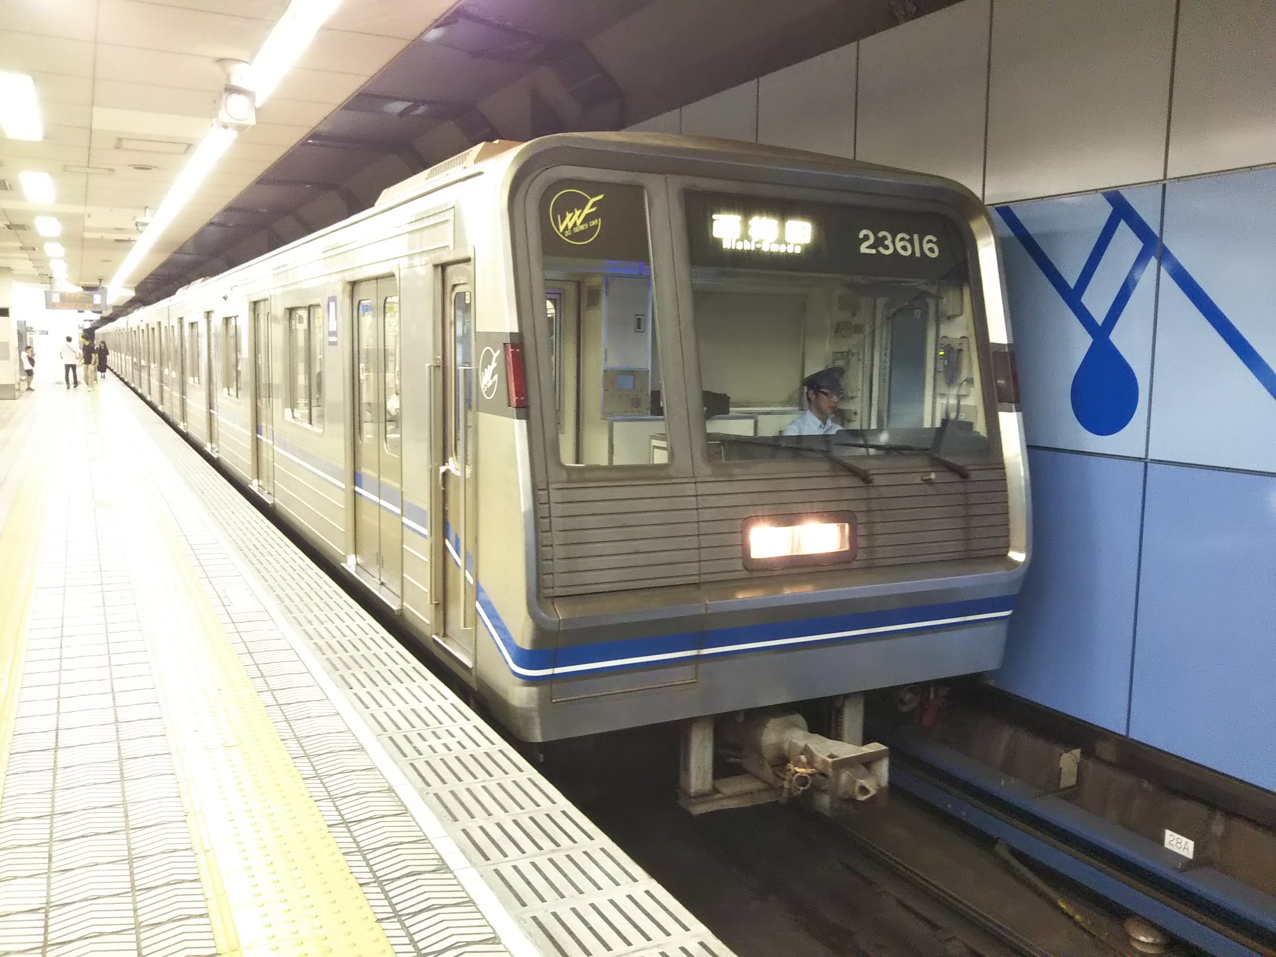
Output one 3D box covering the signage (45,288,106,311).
[{"bbox_3d":[-15.490,-4.916,30.449,1.501,0.569,0.250,-2,8,-27],"label":"signage"}]

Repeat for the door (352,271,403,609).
[{"bbox_3d":[-1.694,-0.300,7.096,0.070,1.931,1.365,-2,8,-27],"label":"door"}]

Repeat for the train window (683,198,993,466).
[{"bbox_3d":[1.037,-0.741,5.502,1.723,1.282,0.070,-2,-6,-27],"label":"train window"}]

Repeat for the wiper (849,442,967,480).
[{"bbox_3d":[1.374,-0.091,5.549,0.750,0.190,0.080,-2,-6,-27],"label":"wiper"}]

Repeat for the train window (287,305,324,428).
[{"bbox_3d":[-2.727,-0.916,9.011,0.060,0.957,1.632,-2,8,-27],"label":"train window"}]

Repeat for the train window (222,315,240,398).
[{"bbox_3d":[-4.794,-1.435,13.045,0.060,0.957,1.632,-2,8,-27],"label":"train window"}]

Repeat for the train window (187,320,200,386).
[{"bbox_3d":[-6.861,-1.953,17.079,0.060,0.957,1.632,-2,8,-27],"label":"train window"}]

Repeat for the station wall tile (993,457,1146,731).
[{"bbox_3d":[2.356,0.572,6.392,0.040,1.482,1.260,-2,8,-27],"label":"station wall tile"}]

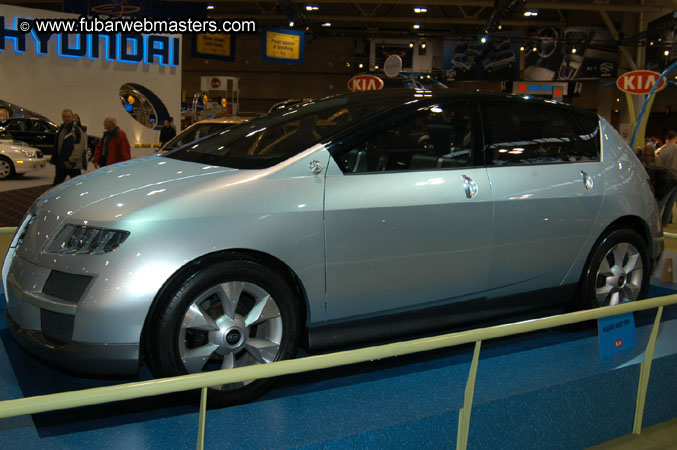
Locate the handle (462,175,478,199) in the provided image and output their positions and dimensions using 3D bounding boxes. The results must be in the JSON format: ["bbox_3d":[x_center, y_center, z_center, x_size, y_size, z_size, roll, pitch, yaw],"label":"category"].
[{"bbox_3d":[0.723,-0.211,3.704,0.100,0.125,0.050,-3,9,-32],"label":"handle"}]

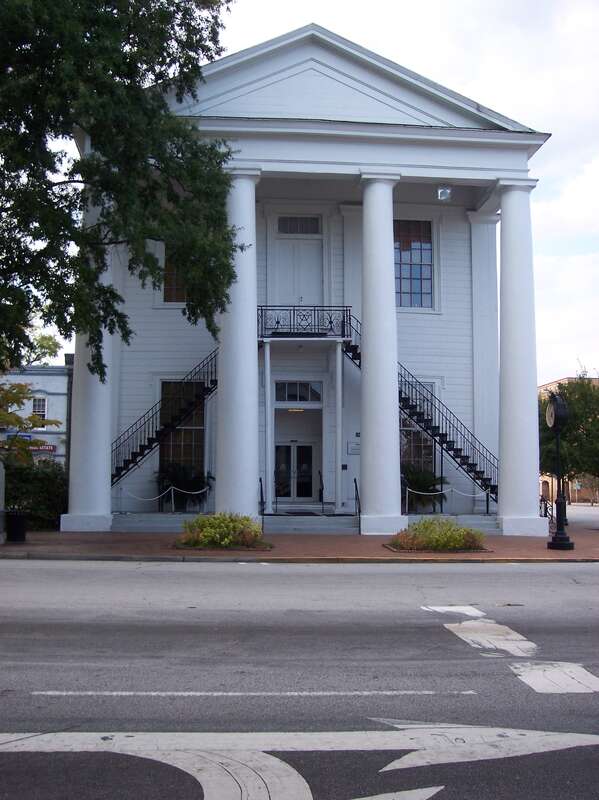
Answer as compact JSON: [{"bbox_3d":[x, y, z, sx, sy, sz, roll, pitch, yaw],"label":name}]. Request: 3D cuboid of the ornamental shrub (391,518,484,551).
[{"bbox_3d":[3.089,3.021,19.798,2.100,0.650,1.500,1,-5,-4],"label":"ornamental shrub"}]

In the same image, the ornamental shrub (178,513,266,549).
[{"bbox_3d":[-1.727,2.922,19.811,2.067,0.768,1.722,1,-6,-5],"label":"ornamental shrub"}]

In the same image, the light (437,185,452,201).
[{"bbox_3d":[4.608,-6.604,27.868,0.443,0.443,0.374,1,-6,-5],"label":"light"}]

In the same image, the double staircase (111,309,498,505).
[{"bbox_3d":[0.157,0.362,28.074,13.878,6.348,1.772,1,-6,-5],"label":"double staircase"}]

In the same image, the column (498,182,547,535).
[{"bbox_3d":[6.570,-1.260,26.582,1.358,10.591,1.358,1,-6,-5],"label":"column"}]

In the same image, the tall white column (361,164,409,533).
[{"bbox_3d":[2.206,-1.246,24.018,1.240,9.691,1.240,1,-5,-4],"label":"tall white column"}]

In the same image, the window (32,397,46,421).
[{"bbox_3d":[-15.362,0.818,52.000,0.880,2.000,0.150,1,-5,-4],"label":"window"}]

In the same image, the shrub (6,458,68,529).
[{"bbox_3d":[-7.250,2.567,24.707,2.000,1.970,1.700,1,-5,-4],"label":"shrub"}]

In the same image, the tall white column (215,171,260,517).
[{"bbox_3d":[-1.766,-1.408,25.885,1.358,10.591,1.358,1,-6,-5],"label":"tall white column"}]

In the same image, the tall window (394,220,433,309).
[{"bbox_3d":[3.816,-4.624,29.884,1.476,3.051,0.157,1,-6,-5],"label":"tall window"}]

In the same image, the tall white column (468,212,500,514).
[{"bbox_3d":[5.638,-1.139,26.979,0.980,9.240,0.800,1,-5,-4],"label":"tall white column"}]

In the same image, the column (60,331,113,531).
[{"bbox_3d":[-5.483,-1.371,23.459,1.260,9.630,1.260,1,-5,-4],"label":"column"}]

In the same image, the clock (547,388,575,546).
[{"bbox_3d":[6.132,1.645,20.642,0.500,3.634,0.700,1,-5,-4],"label":"clock"}]

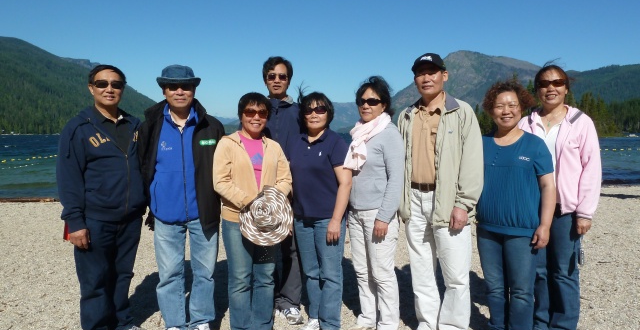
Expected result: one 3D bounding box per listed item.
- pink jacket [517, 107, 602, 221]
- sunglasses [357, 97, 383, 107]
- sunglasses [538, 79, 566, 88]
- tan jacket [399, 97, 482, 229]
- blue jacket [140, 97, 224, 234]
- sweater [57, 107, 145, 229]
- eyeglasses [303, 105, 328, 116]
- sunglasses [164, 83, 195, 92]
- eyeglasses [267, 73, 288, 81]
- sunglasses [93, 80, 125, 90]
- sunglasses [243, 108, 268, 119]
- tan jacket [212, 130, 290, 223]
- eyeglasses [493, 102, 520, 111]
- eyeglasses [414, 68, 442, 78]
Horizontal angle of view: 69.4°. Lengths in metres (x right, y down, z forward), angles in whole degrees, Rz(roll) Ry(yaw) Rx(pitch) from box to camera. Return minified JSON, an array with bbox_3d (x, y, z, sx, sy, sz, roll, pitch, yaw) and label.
[{"bbox_3d":[1.404,-0.015,2.756,0.480,0.640,0.290,3,5,33],"label":"pink jacket"},{"bbox_3d":[0.320,-0.376,2.810,0.146,0.050,0.140,3,5,34],"label":"sunglasses"},{"bbox_3d":[1.369,-0.471,2.710,0.146,0.047,0.140,0,3,32],"label":"sunglasses"},{"bbox_3d":[0.720,-0.027,2.775,0.490,0.745,0.290,2,5,28],"label":"tan jacket"},{"bbox_3d":[-0.806,0.003,2.690,0.490,0.750,0.300,-1,4,-15],"label":"blue jacket"},{"bbox_3d":[-1.297,0.033,2.769,0.500,0.710,0.300,-3,5,-36],"label":"sweater"},{"bbox_3d":[-0.028,-0.337,2.853,0.145,0.048,0.145,1,4,9],"label":"eyeglasses"},{"bbox_3d":[-0.815,-0.441,2.670,0.148,0.046,0.140,-1,4,-20],"label":"sunglasses"},{"bbox_3d":[-0.284,-0.582,3.120,0.143,0.048,0.140,0,4,-3],"label":"eyeglasses"},{"bbox_3d":[-1.167,-0.435,2.540,0.152,0.048,0.140,0,3,-31],"label":"sunglasses"},{"bbox_3d":[-0.384,-0.300,2.720,0.148,0.056,0.140,2,3,-12],"label":"sunglasses"},{"bbox_3d":[-0.408,0.075,2.792,0.470,0.530,0.330,-1,4,-13],"label":"tan jacket"},{"bbox_3d":[1.045,-0.327,2.583,0.142,0.045,0.140,2,4,24],"label":"eyeglasses"},{"bbox_3d":[0.650,-0.536,2.720,0.143,0.044,0.140,2,5,32],"label":"eyeglasses"}]

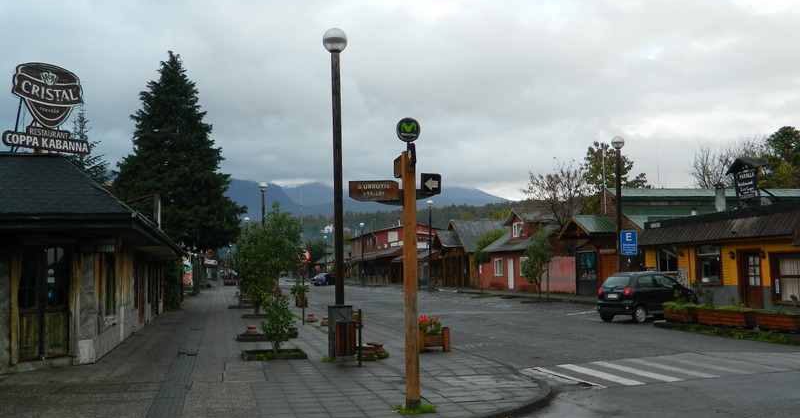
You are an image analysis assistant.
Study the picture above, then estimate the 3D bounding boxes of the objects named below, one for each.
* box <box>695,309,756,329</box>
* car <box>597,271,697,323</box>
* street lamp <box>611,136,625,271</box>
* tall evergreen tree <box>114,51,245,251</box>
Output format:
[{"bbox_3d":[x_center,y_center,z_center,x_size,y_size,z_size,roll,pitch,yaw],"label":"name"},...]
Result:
[{"bbox_3d":[8.213,2.747,20.243,0.550,0.380,2.032,0,-5,-12],"label":"box"},{"bbox_3d":[7.773,2.745,25.200,3.500,1.500,1.500,2,-5,-32],"label":"car"},{"bbox_3d":[7.613,0.524,28.185,0.468,6.150,0.468,0,-5,-12],"label":"street lamp"},{"bbox_3d":[-15.196,-2.458,56.000,9.200,16.900,9.200,0,-4,-12],"label":"tall evergreen tree"}]

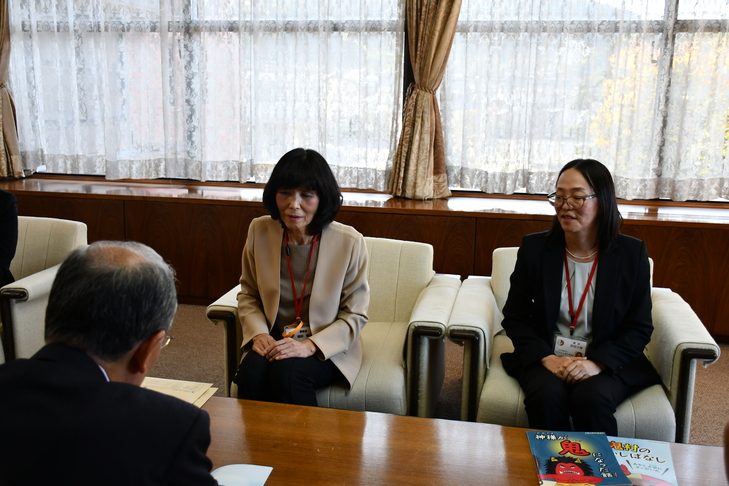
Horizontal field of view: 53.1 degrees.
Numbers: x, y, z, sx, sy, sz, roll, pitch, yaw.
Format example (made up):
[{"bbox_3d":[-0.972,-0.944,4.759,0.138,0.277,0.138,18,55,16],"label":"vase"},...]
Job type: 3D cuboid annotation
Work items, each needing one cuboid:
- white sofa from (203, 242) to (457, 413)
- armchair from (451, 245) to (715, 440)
[{"bbox_3d":[-0.069,0.370,2.689,0.785,0.720,0.700,3,13,11],"label":"white sofa"},{"bbox_3d":[0.709,0.415,2.536,0.785,0.720,0.700,3,13,11],"label":"armchair"}]

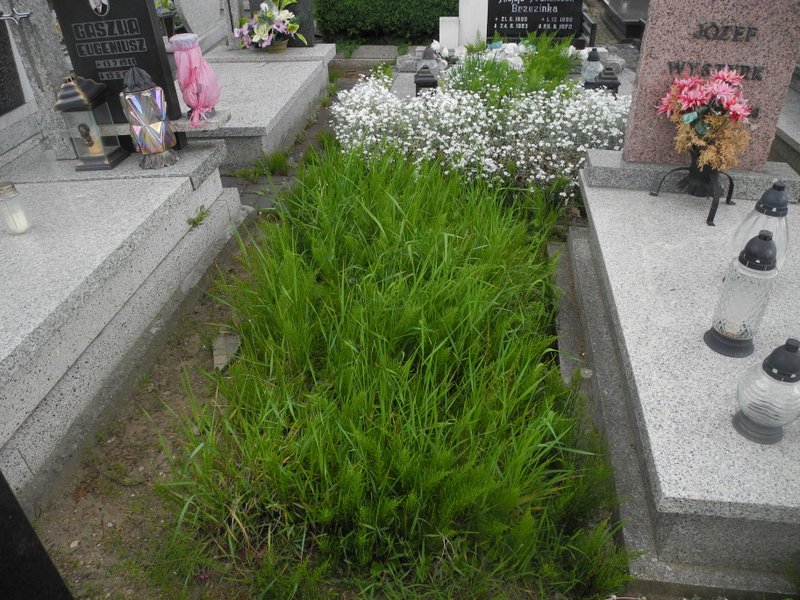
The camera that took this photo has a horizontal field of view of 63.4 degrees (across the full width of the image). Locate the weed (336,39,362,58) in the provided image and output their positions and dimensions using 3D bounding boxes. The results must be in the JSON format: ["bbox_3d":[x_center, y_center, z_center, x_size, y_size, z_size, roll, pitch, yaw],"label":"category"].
[{"bbox_3d":[-0.411,-2.005,5.160,0.200,0.170,0.180,2,35,8],"label":"weed"}]

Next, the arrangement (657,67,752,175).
[{"bbox_3d":[1.020,-0.597,2.208,0.325,0.347,0.269,2,35,8],"label":"arrangement"}]

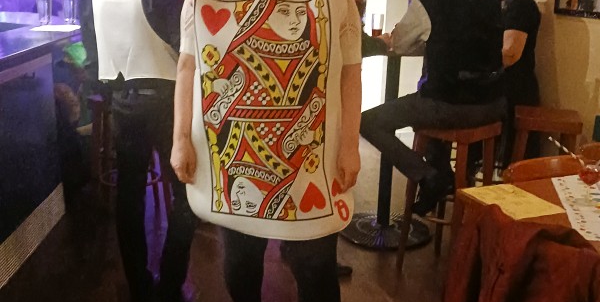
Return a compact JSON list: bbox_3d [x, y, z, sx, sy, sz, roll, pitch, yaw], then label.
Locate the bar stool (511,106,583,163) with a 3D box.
[{"bbox_3d":[1.366,0.157,3.580,0.380,0.750,0.350,6,17,16],"label":"bar stool"}]

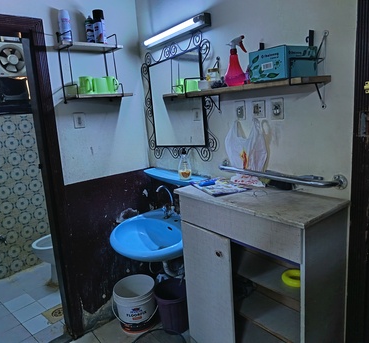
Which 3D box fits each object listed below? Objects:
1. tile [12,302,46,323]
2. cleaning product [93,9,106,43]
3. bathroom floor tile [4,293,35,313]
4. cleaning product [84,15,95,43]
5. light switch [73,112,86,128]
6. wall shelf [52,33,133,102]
[{"bbox_3d":[-1.253,1.139,2.565,0.195,0.010,0.195,6,14,42],"label":"tile"},{"bbox_3d":[-0.528,-0.890,1.992,0.067,0.211,0.067,-3,11,5],"label":"cleaning product"},{"bbox_3d":[-1.401,1.123,2.700,0.195,0.010,0.195,6,14,42],"label":"bathroom floor tile"},{"bbox_3d":[-0.567,-0.854,1.923,0.058,0.166,0.058,-6,11,-14],"label":"cleaning product"},{"bbox_3d":[-0.667,-0.324,2.018,0.075,0.092,0.012,-12,14,-38],"label":"light switch"},{"bbox_3d":[-0.561,-0.661,2.025,0.400,0.420,0.205,-12,14,-38],"label":"wall shelf"}]

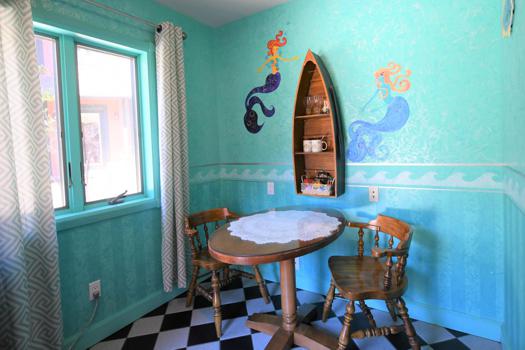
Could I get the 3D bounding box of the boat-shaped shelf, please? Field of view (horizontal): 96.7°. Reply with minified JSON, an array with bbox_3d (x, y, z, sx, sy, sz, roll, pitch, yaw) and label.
[{"bbox_3d":[0.434,-0.403,1.860,0.360,1.130,0.185,0,5,30],"label":"boat-shaped shelf"}]

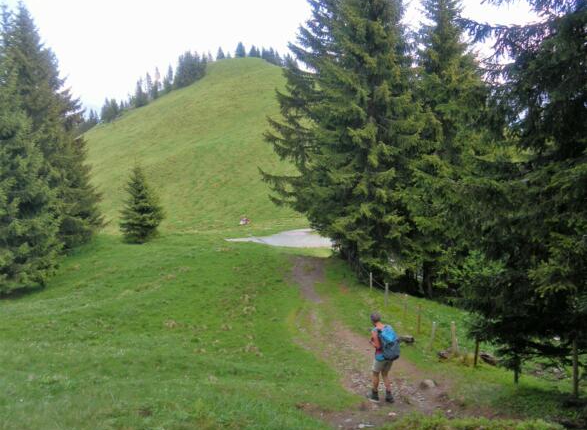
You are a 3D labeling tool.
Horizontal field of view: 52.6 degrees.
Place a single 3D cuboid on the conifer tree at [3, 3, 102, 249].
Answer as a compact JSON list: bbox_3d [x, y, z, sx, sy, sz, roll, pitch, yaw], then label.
[{"bbox_3d":[-16.380,-5.966,40.000,7.200,16.600,7.200,0,3,0],"label":"conifer tree"}]

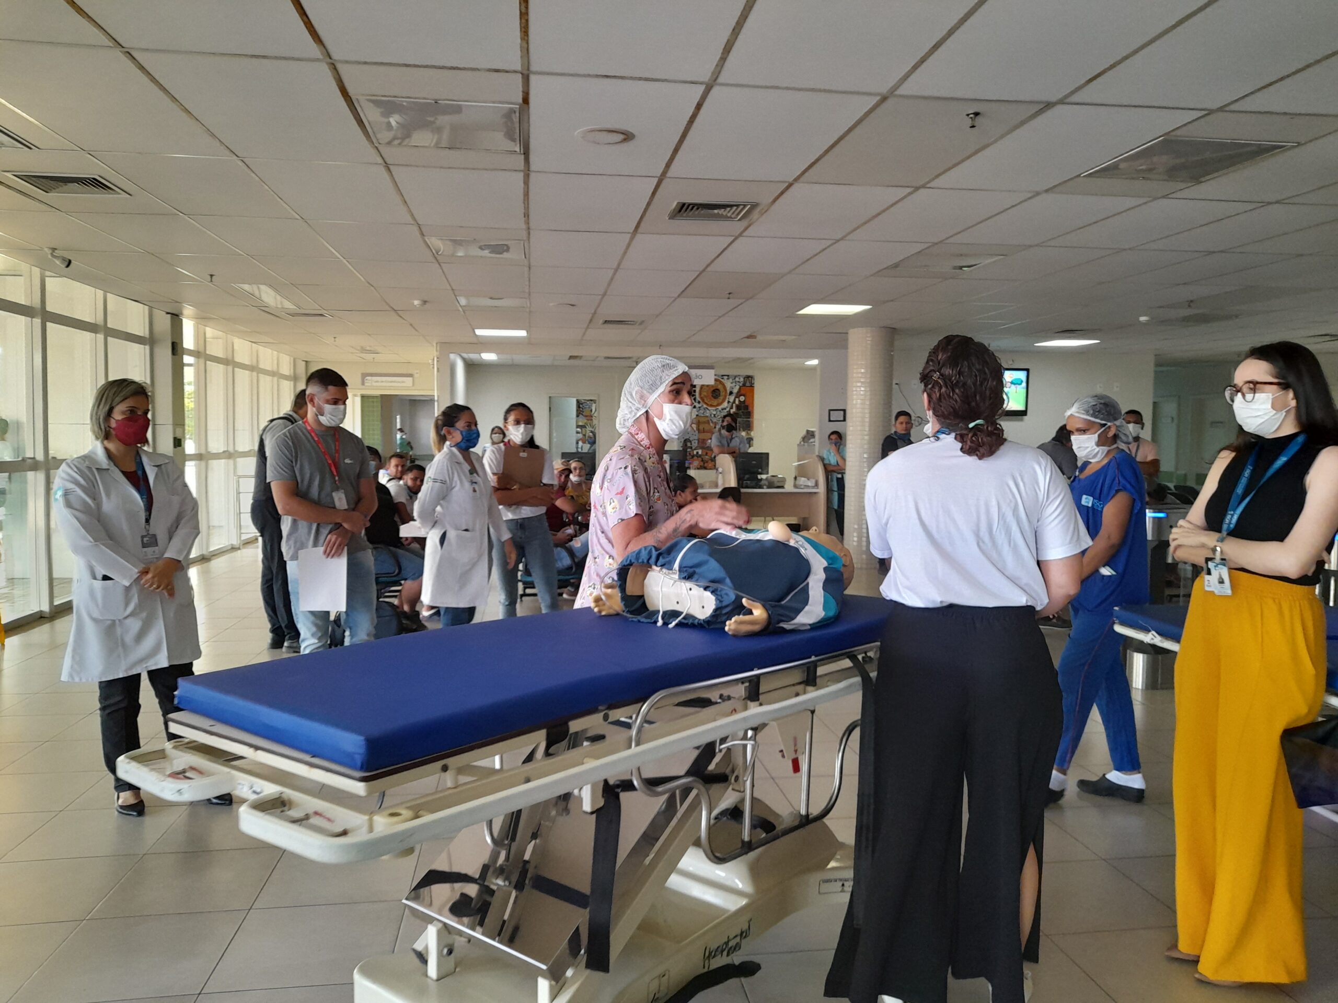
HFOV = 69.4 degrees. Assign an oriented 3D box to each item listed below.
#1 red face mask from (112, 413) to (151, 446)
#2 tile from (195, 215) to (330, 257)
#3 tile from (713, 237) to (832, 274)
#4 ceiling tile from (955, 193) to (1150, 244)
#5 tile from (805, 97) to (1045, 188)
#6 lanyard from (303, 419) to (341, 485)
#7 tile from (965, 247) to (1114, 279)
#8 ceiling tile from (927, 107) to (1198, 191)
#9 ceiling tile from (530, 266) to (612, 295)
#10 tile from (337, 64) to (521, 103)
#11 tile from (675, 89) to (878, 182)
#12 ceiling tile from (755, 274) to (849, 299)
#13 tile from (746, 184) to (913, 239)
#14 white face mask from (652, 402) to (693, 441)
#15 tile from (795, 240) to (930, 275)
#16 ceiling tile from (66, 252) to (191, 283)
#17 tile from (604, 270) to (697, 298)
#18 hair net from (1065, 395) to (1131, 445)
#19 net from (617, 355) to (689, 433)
[{"bbox_3d":[-2.043,-0.274,3.670,0.100,0.125,0.135,2,4,21],"label":"red face mask"},{"bbox_3d":[-2.442,-1.622,5.975,0.617,0.025,1.215,0,4,-8],"label":"tile"},{"bbox_3d":[0.648,-1.650,6.471,0.624,0.025,1.220,0,4,-8],"label":"tile"},{"bbox_3d":[2.069,-1.579,5.447,0.624,0.025,1.220,0,4,-8],"label":"ceiling tile"},{"bbox_3d":[0.989,-1.477,4.012,0.617,0.025,1.215,0,4,-8],"label":"tile"},{"bbox_3d":[-1.552,-0.217,4.320,0.150,0.320,0.170,4,5,41],"label":"lanyard"},{"bbox_3d":[2.510,-1.640,6.668,0.617,0.025,1.215,0,4,-8],"label":"tile"},{"bbox_3d":[1.620,-1.503,4.170,0.630,0.025,1.240,0,4,-8],"label":"ceiling tile"},{"bbox_3d":[-0.753,-1.707,7.433,0.617,0.025,1.215,0,4,-8],"label":"ceiling tile"},{"bbox_3d":[-0.806,-1.442,3.309,0.615,0.025,0.310,0,4,-8],"label":"tile"},{"bbox_3d":[0.373,-1.494,3.972,0.624,0.025,1.220,0,4,-8],"label":"tile"},{"bbox_3d":[1.105,-1.732,7.805,0.630,0.025,1.240,0,4,-8],"label":"ceiling tile"},{"bbox_3d":[0.822,-1.573,5.267,0.624,0.025,1.220,0,4,-8],"label":"tile"},{"bbox_3d":[0.011,-0.237,2.870,0.105,0.115,0.140,2,4,20],"label":"white face mask"},{"bbox_3d":[1.272,-1.636,6.495,0.617,0.025,1.215,0,4,-8],"label":"tile"},{"bbox_3d":[-3.891,-1.706,7.044,0.624,0.025,1.220,0,4,-8],"label":"ceiling tile"},{"bbox_3d":[-0.146,-1.730,7.628,0.630,0.025,1.240,0,4,-8],"label":"tile"},{"bbox_3d":[1.718,-0.328,3.860,0.270,0.210,0.200,-1,4,-18],"label":"hair net"},{"bbox_3d":[-0.047,-0.323,2.900,0.225,0.235,0.185,2,4,20],"label":"net"}]

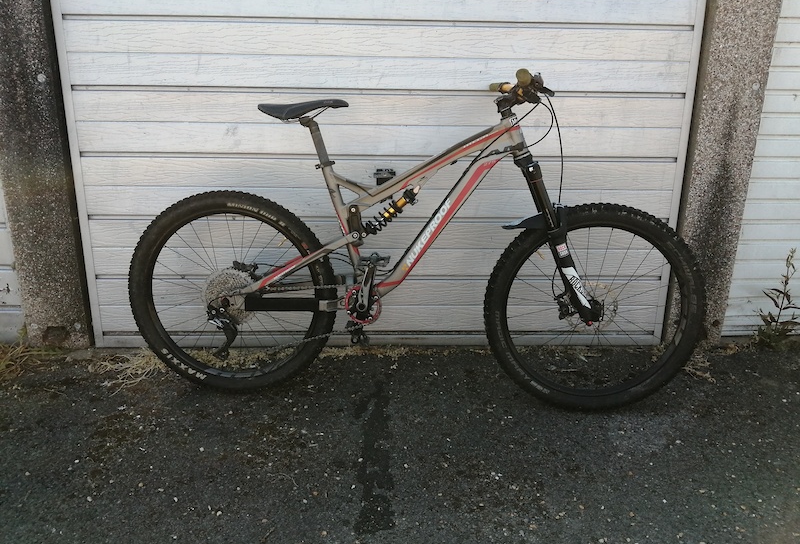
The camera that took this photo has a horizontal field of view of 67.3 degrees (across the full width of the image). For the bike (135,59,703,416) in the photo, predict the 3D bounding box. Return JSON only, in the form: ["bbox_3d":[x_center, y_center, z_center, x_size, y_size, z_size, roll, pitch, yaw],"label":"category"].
[{"bbox_3d":[0.040,-0.075,1.930,1.895,1.070,0.770,2,15,3],"label":"bike"}]

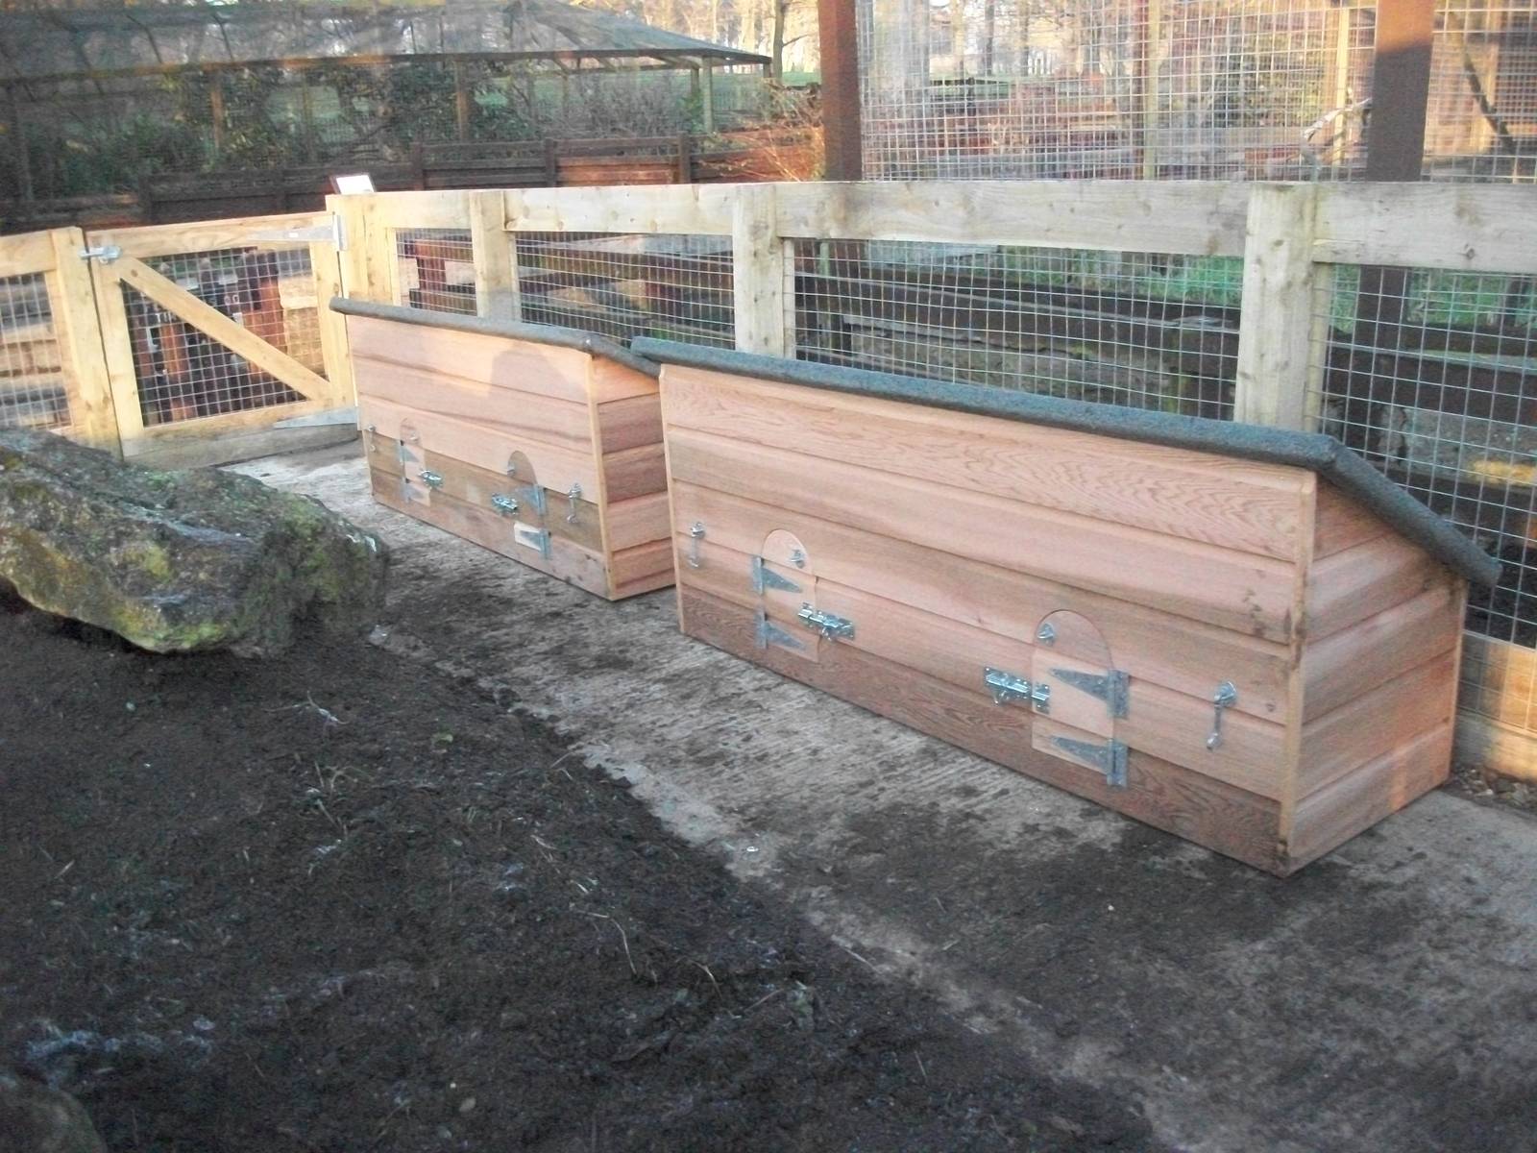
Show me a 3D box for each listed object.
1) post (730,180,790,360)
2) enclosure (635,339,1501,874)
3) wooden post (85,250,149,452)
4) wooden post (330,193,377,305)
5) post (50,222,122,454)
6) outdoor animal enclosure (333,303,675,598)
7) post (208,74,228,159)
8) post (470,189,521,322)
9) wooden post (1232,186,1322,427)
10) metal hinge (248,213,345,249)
[{"bbox_3d":[-0.015,-0.600,4.326,0.100,1.125,0.100,-15,21,-36],"label":"post"},{"bbox_3d":[0.511,-0.097,3.172,0.604,0.780,1.925,-15,21,-36],"label":"enclosure"},{"bbox_3d":[-2.644,-0.904,5.785,0.103,0.820,0.060,-15,21,-36],"label":"wooden post"},{"bbox_3d":[-1.862,-1.147,6.408,0.140,1.095,0.140,-15,21,-36],"label":"wooden post"},{"bbox_3d":[-2.760,-0.875,5.731,0.115,1.025,0.110,-15,21,-36],"label":"post"},{"bbox_3d":[-0.809,-0.537,4.846,0.604,0.775,1.851,-15,21,-35],"label":"outdoor animal enclosure"},{"bbox_3d":[-5.229,-3.896,13.761,0.100,1.900,0.100,-2,17,1],"label":"post"},{"bbox_3d":[-1.069,-0.940,5.624,0.100,1.120,0.100,-15,21,-36],"label":"post"},{"bbox_3d":[1.054,-0.250,3.011,0.100,1.118,0.100,-15,21,-36],"label":"wooden post"},{"bbox_3d":[-2.097,-1.521,6.341,0.450,0.154,0.021,-15,21,-36],"label":"metal hinge"}]

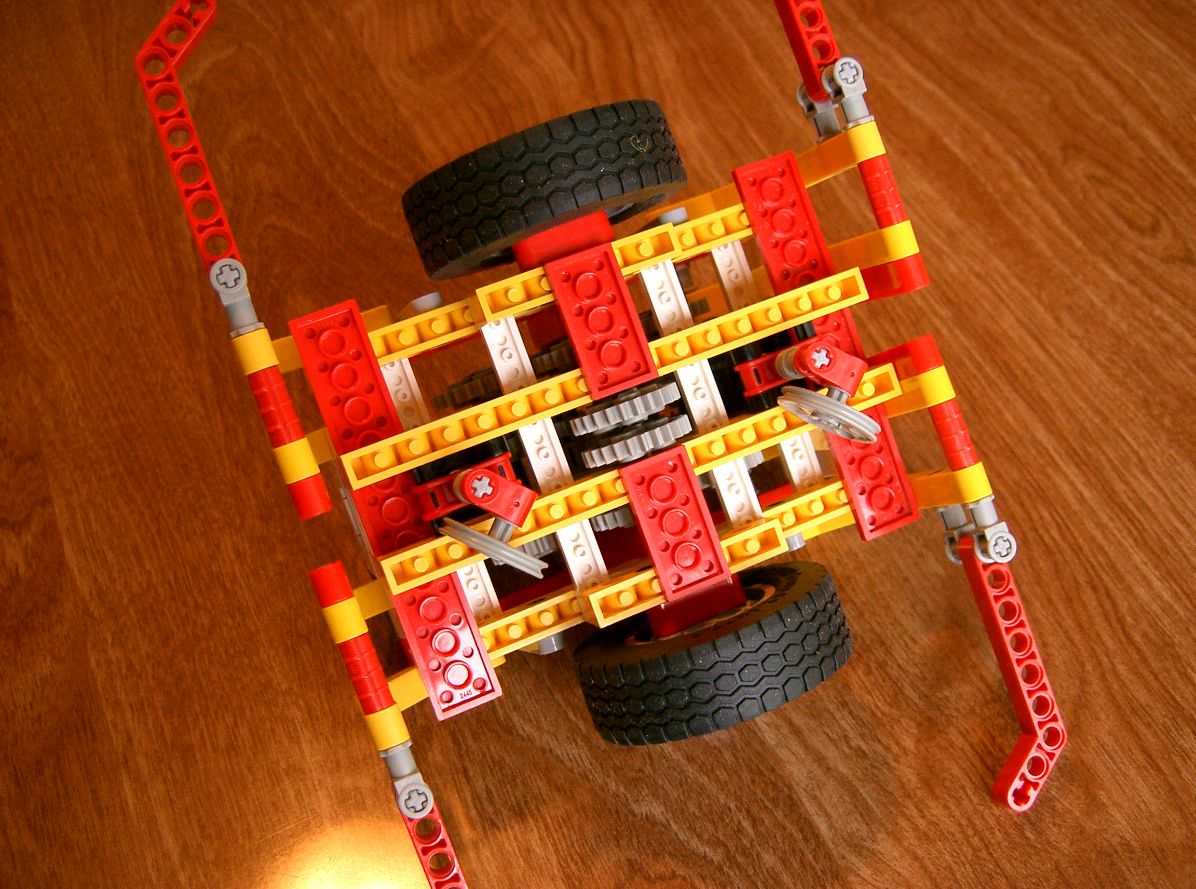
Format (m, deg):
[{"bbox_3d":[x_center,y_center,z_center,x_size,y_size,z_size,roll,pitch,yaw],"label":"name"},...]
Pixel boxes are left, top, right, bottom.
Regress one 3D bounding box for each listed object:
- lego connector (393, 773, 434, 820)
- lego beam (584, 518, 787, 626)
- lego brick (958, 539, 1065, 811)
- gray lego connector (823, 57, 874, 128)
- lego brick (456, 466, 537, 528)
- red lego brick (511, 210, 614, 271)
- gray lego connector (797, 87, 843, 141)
[{"bbox_3d":[-0.039,0.074,0.285,0.008,0.008,0.009,-21,93,-13],"label":"lego connector"},{"bbox_3d":[0.020,0.029,0.309,0.048,0.010,0.008,-21,93,-13],"label":"lego beam"},{"bbox_3d":[0.098,0.053,0.322,0.019,0.008,0.066,-13,92,-14],"label":"lego brick"},{"bbox_3d":[0.059,-0.082,0.315,0.007,0.008,0.016,-21,93,-13],"label":"gray lego connector"},{"bbox_3d":[-0.021,0.011,0.281,0.016,0.008,0.008,28,82,-11],"label":"lego brick"},{"bbox_3d":[-0.008,-0.046,0.306,0.024,0.008,0.008,-21,93,-13],"label":"red lego brick"},{"bbox_3d":[0.054,-0.080,0.325,0.007,0.008,0.015,-21,93,-13],"label":"gray lego connector"}]

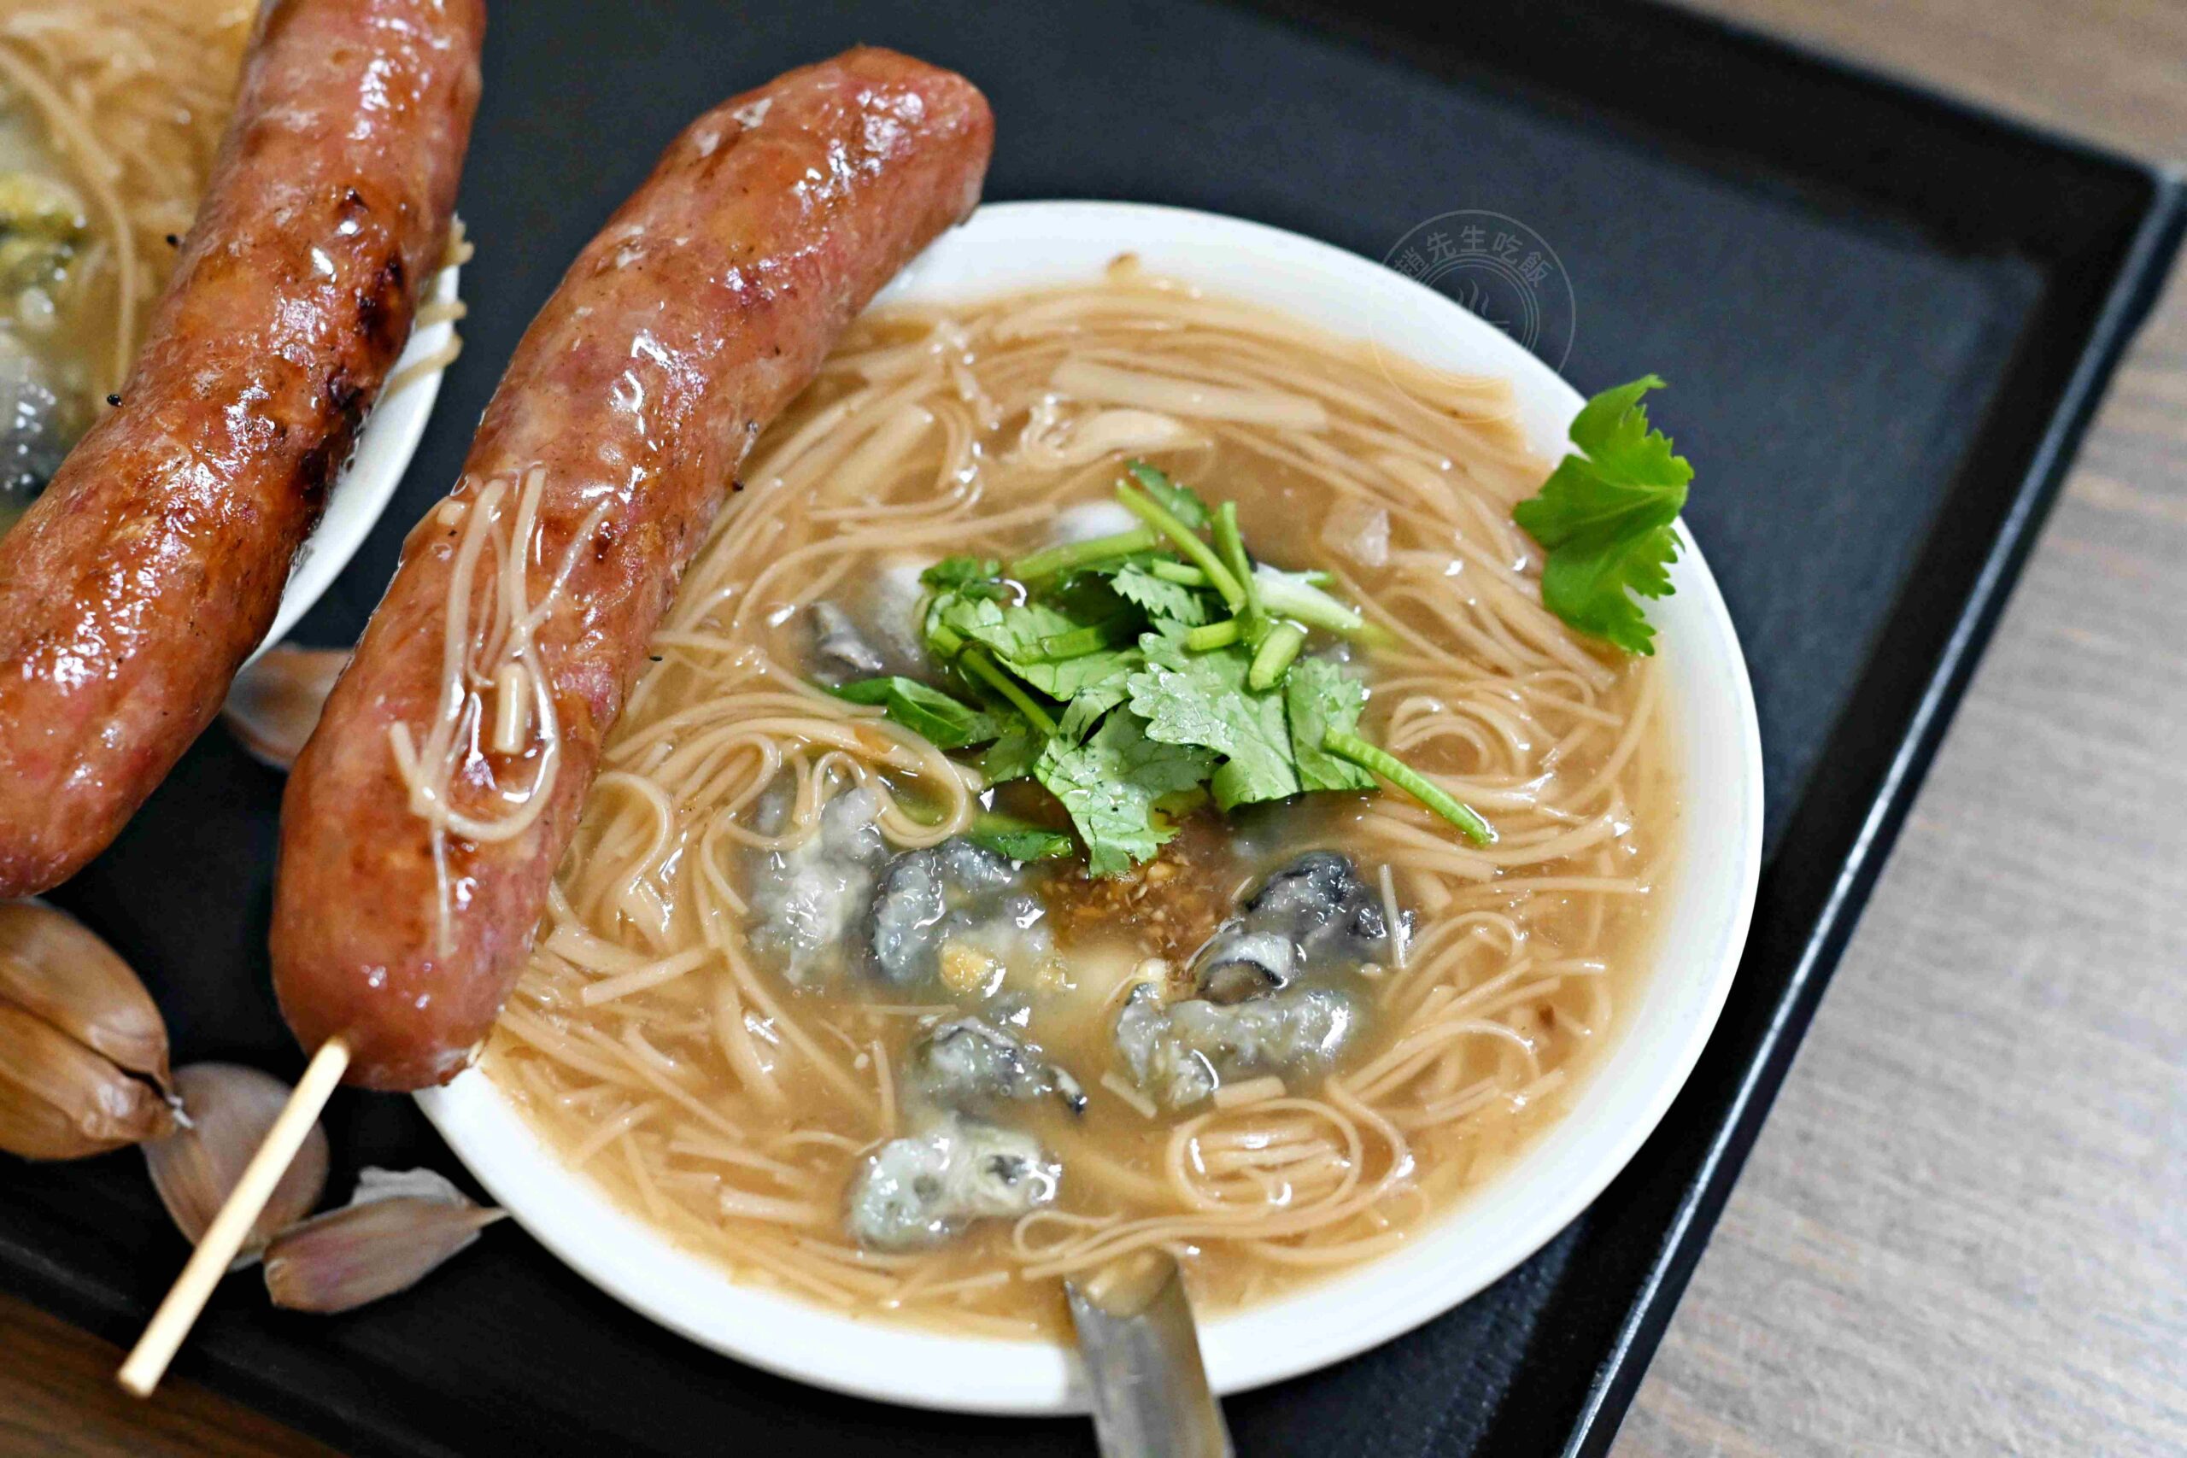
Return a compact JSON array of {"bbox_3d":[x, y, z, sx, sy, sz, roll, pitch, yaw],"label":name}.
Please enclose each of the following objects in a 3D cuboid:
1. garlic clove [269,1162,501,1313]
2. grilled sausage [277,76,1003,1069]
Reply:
[{"bbox_3d":[-0.084,0.060,0.537,0.029,0.013,0.015,-19,59,-10],"label":"garlic clove"},{"bbox_3d":[-0.052,-0.022,0.490,0.038,0.030,0.143,20,60,13],"label":"grilled sausage"}]

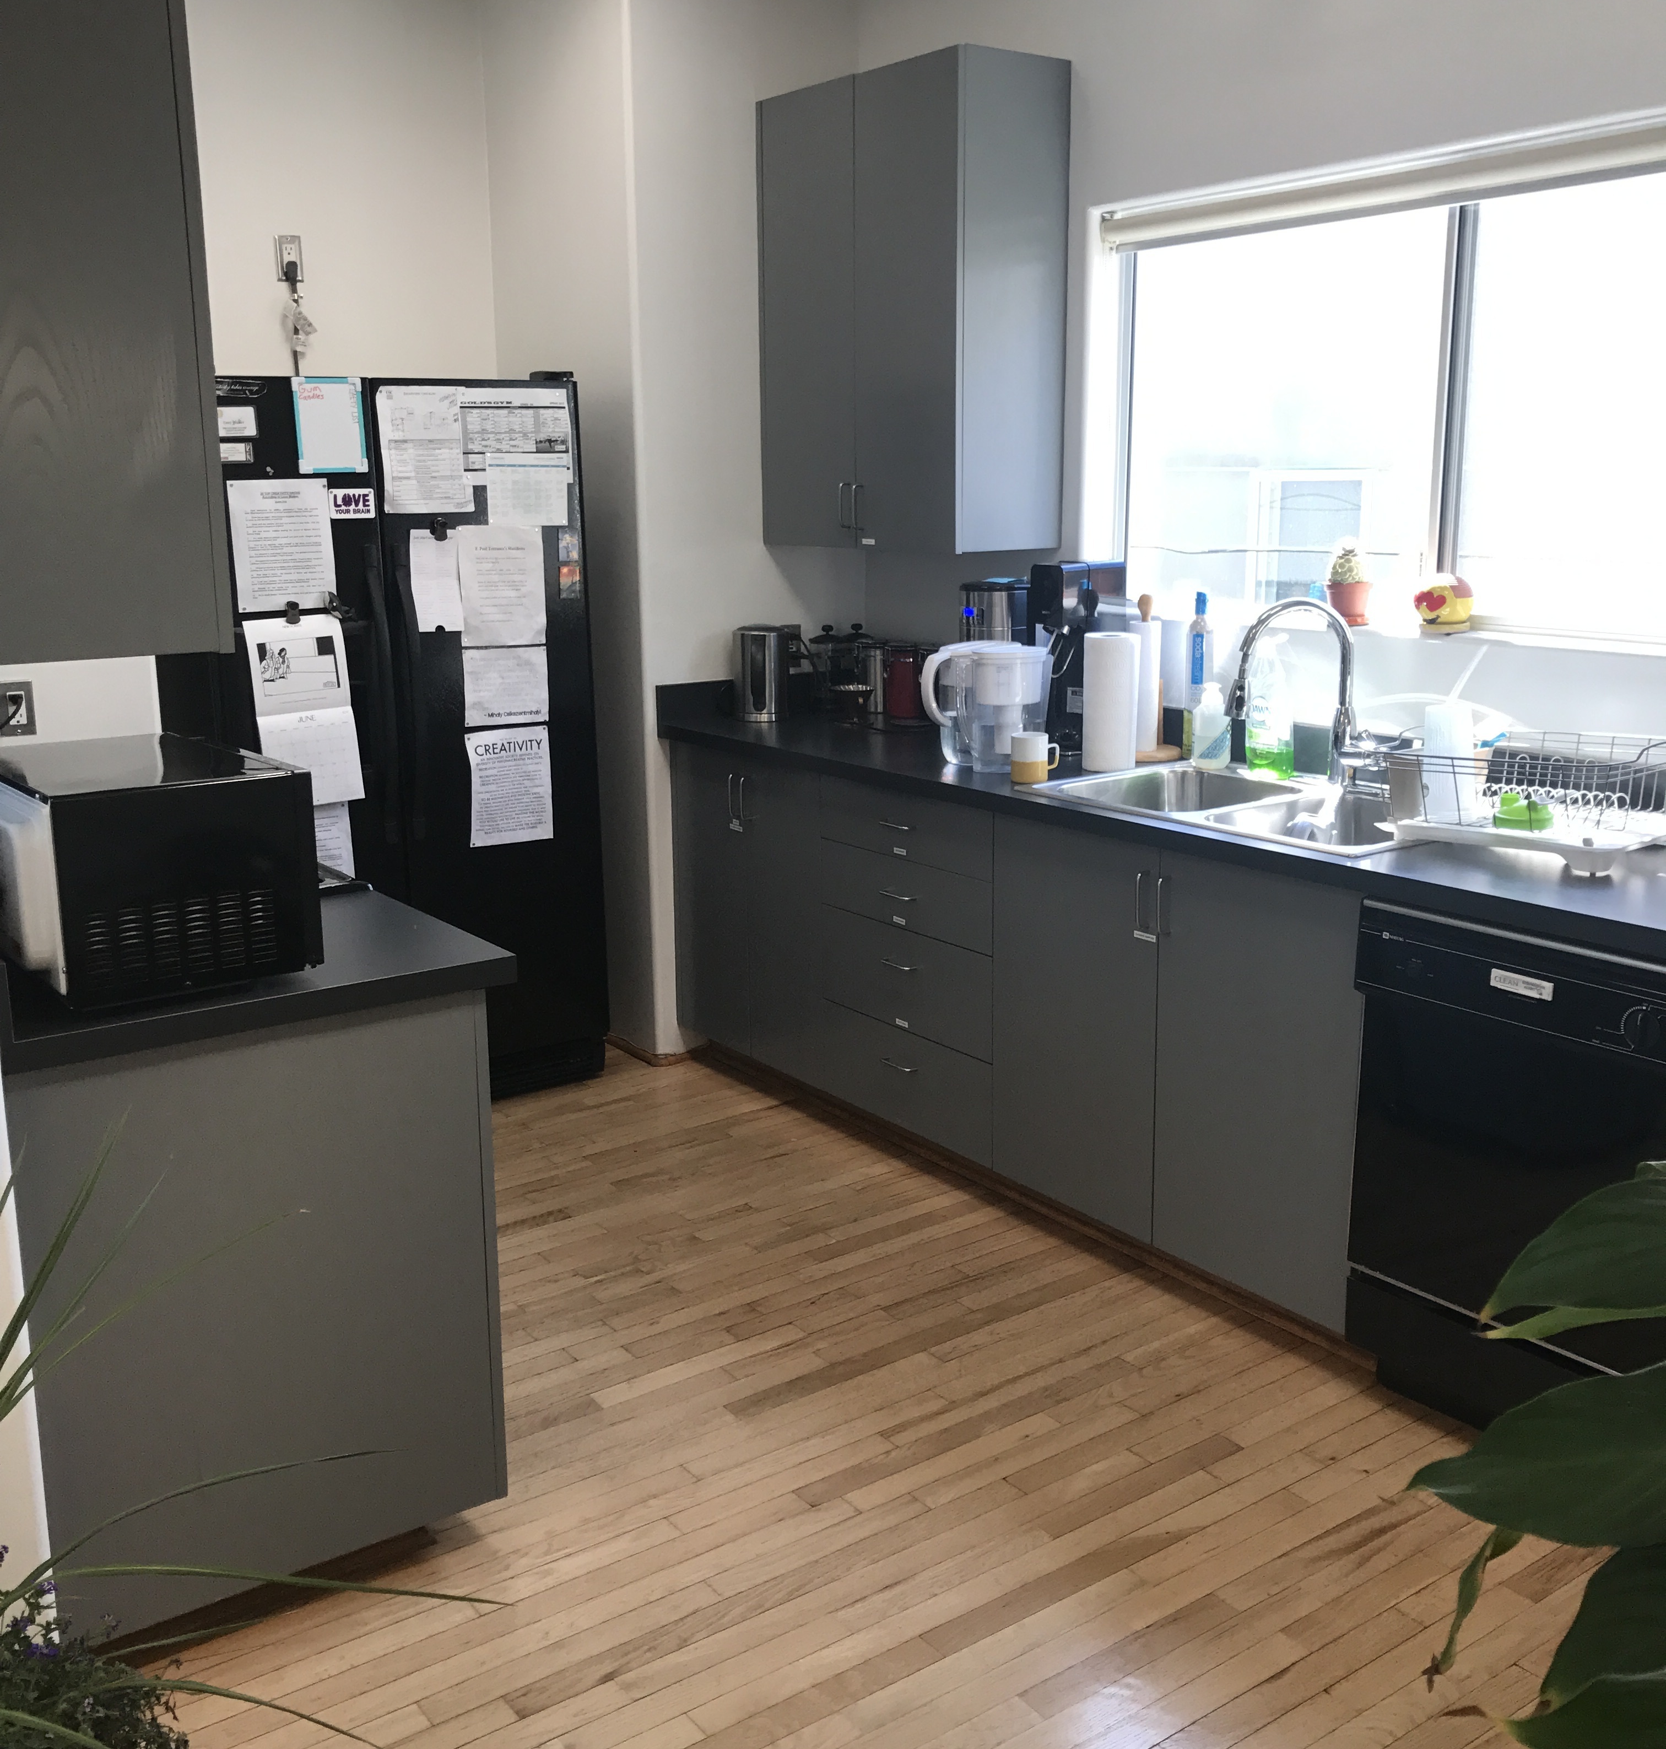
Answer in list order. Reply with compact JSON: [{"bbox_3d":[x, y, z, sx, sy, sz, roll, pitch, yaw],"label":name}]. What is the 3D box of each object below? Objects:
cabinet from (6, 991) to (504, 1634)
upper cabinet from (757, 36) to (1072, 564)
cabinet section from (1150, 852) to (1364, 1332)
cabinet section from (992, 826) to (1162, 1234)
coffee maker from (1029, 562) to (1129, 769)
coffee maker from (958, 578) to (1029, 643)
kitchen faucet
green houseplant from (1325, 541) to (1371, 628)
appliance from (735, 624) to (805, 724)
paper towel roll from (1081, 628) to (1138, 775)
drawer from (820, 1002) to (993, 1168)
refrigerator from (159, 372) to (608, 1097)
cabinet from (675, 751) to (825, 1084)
[{"bbox_3d":[-0.814,0.539,2.409,0.585,0.805,0.455,-9,15,-34],"label":"cabinet"},{"bbox_3d":[0.176,-1.331,4.330,0.321,1.068,0.782,-9,15,-34],"label":"upper cabinet"},{"bbox_3d":[0.969,0.333,3.339,0.590,0.772,0.455,-9,15,-35],"label":"cabinet section"},{"bbox_3d":[0.700,0.255,3.704,0.590,0.772,0.465,-9,15,-35],"label":"cabinet section"},{"bbox_3d":[0.551,-0.479,3.997,0.210,0.410,0.118,-9,15,-34],"label":"coffee maker"},{"bbox_3d":[0.433,-0.486,4.148,0.225,0.360,0.185,-9,15,-34],"label":"coffee maker"},{"bbox_3d":[0.899,-0.337,3.389,0.280,0.370,0.110,-5,13,-21],"label":"kitchen faucet"},{"bbox_3d":[1.073,-0.605,3.737,0.088,0.172,0.088,-9,15,-34],"label":"green houseplant"},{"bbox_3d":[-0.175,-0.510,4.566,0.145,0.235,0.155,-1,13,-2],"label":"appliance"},{"bbox_3d":[0.583,-0.362,3.772,0.113,0.280,0.113,0,13,0],"label":"paper towel roll"},{"bbox_3d":[0.337,0.428,4.128,0.480,0.232,0.615,-9,15,-34],"label":"drawer"},{"bbox_3d":[-1.159,-0.322,4.468,0.915,1.755,0.735,-9,15,-34],"label":"refrigerator"},{"bbox_3d":[0.037,0.041,4.583,0.626,0.778,0.671,-9,15,-34],"label":"cabinet"}]

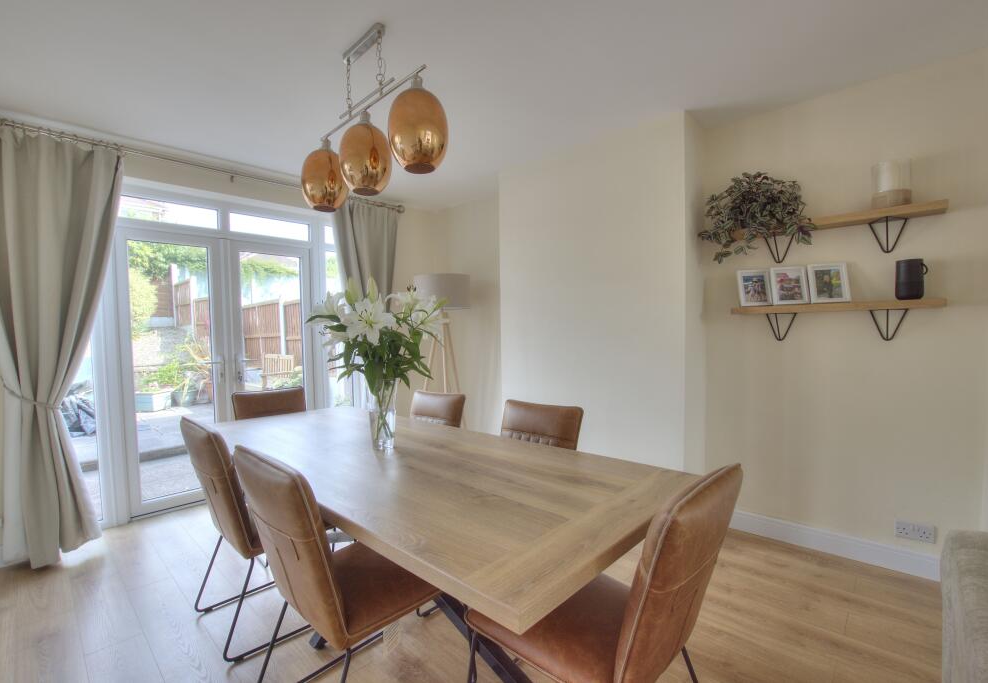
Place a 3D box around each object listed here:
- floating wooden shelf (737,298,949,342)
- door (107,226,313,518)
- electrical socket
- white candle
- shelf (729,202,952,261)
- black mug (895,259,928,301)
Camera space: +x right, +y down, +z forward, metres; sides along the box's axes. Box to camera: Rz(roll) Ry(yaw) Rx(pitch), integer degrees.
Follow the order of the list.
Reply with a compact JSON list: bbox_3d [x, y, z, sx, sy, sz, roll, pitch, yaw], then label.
[{"bbox_3d":[1.795,-0.099,2.302,0.885,0.195,0.168,1,3,42],"label":"floating wooden shelf"},{"bbox_3d":[-2.075,0.200,3.331,0.070,1.990,1.320,1,3,45],"label":"door"},{"bbox_3d":[2.131,0.964,2.160,0.146,0.086,0.014,1,3,42],"label":"electrical socket"},{"bbox_3d":[1.965,-0.815,2.107,0.125,0.140,0.125,1,3,42],"label":"white candle"},{"bbox_3d":[1.786,-0.551,2.285,0.885,0.191,0.168,1,3,42],"label":"shelf"},{"bbox_3d":[2.029,-0.297,2.076,0.118,0.190,0.105,1,3,42],"label":"black mug"}]

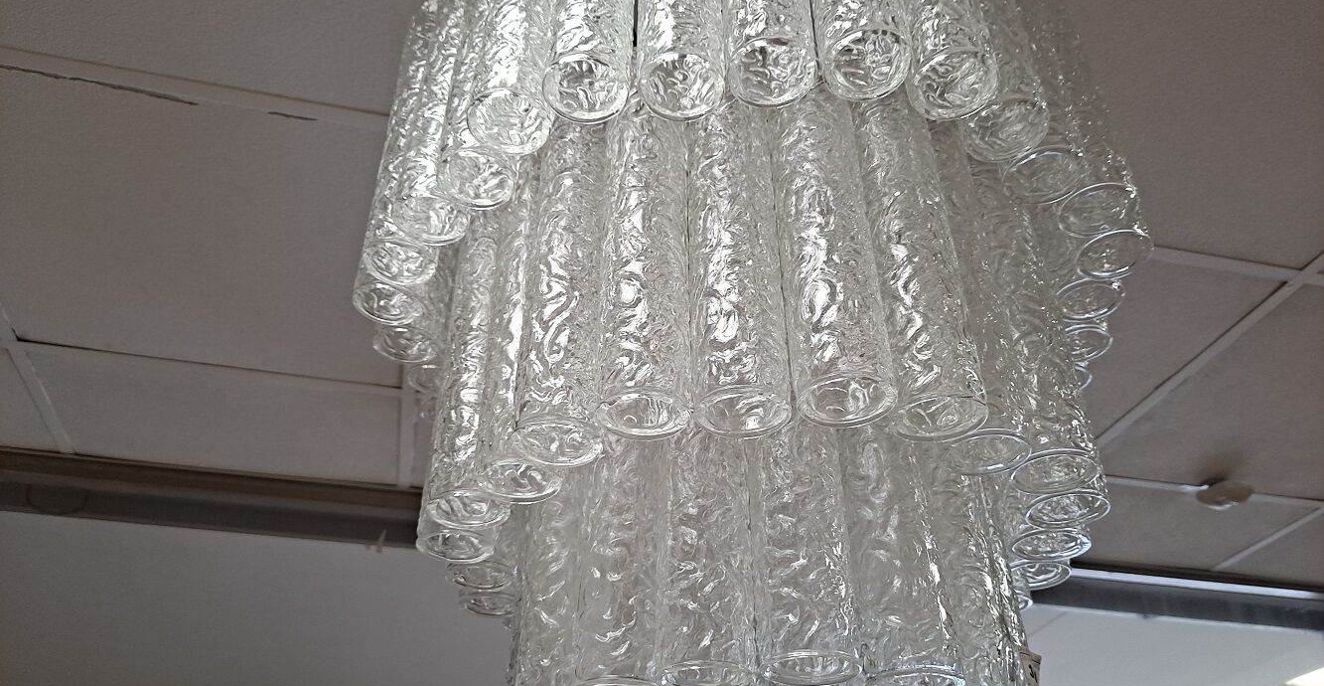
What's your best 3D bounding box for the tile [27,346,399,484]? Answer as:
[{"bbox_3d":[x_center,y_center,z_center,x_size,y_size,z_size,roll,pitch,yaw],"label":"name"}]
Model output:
[{"bbox_3d":[-0.756,0.140,1.688,0.595,0.016,0.360,8,-37,-11],"label":"tile"}]

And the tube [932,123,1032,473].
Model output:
[{"bbox_3d":[0.189,-0.057,0.652,0.053,0.299,0.053,24,-42,-29],"label":"tube"}]

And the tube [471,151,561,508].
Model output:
[{"bbox_3d":[-0.086,-0.034,0.655,0.051,0.288,0.051,0,-36,0],"label":"tube"}]

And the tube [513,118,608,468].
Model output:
[{"bbox_3d":[-0.056,-0.057,0.614,0.051,0.281,0.051,0,-37,0],"label":"tube"}]

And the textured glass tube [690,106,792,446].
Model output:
[{"bbox_3d":[0.043,-0.076,0.581,0.051,0.281,0.051,0,-37,0],"label":"textured glass tube"}]

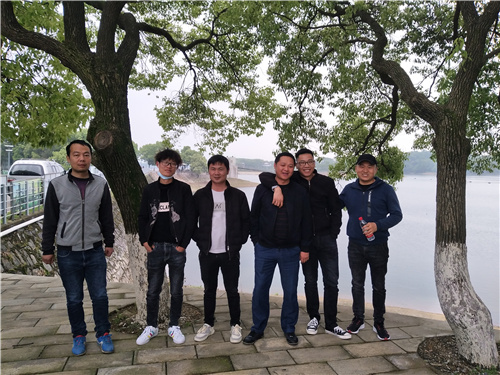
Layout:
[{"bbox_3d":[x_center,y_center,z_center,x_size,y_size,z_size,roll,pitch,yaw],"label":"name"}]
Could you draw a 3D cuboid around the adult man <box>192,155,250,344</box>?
[{"bbox_3d":[-0.265,0.547,3.527,0.530,1.691,0.340,0,2,5],"label":"adult man"}]

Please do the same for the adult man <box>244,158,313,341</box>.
[{"bbox_3d":[0.255,0.534,3.516,0.600,1.719,0.340,0,2,3],"label":"adult man"}]

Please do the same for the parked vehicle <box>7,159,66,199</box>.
[{"bbox_3d":[-11.300,-0.579,20.494,1.750,1.780,4.500,-1,3,-12],"label":"parked vehicle"}]

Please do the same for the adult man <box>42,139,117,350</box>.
[{"bbox_3d":[-1.490,0.495,3.335,0.570,1.811,0.330,-1,3,-24],"label":"adult man"}]

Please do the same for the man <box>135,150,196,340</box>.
[{"bbox_3d":[-0.770,0.522,3.486,0.540,1.745,0.340,0,3,-7],"label":"man"}]

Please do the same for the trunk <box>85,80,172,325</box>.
[{"bbox_3d":[-1.250,0.087,3.987,0.800,2.570,0.550,0,2,0],"label":"trunk"}]

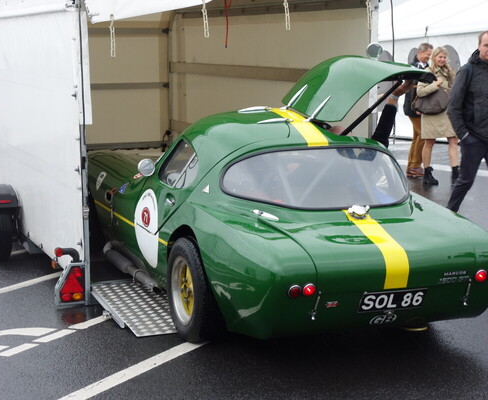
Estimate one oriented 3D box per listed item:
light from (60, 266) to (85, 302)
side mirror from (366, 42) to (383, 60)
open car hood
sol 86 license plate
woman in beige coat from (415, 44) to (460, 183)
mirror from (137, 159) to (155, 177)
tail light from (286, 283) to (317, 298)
[{"bbox_3d":[-1.053,0.520,6.956,0.165,0.225,0.060,-3,8,-21],"label":"light"},{"bbox_3d":[0.848,-0.965,7.364,0.115,0.120,0.060,-3,8,-21],"label":"side mirror"},{"bbox_3d":[0.718,-0.686,7.005,0.920,0.400,0.800,-3,8,-21],"label":"open car hood"},{"bbox_3d":[0.728,0.494,5.546,0.360,0.115,0.015,-3,31,-21],"label":"sol 86 license plate"},{"bbox_3d":[2.282,-1.004,13.329,0.500,1.620,0.380,-4,9,-25],"label":"woman in beige coat"},{"bbox_3d":[-0.603,-0.199,6.967,0.110,0.110,0.060,-3,8,-21],"label":"mirror"},{"bbox_3d":[0.276,0.429,5.355,0.145,0.070,0.045,-3,8,-21],"label":"tail light"}]

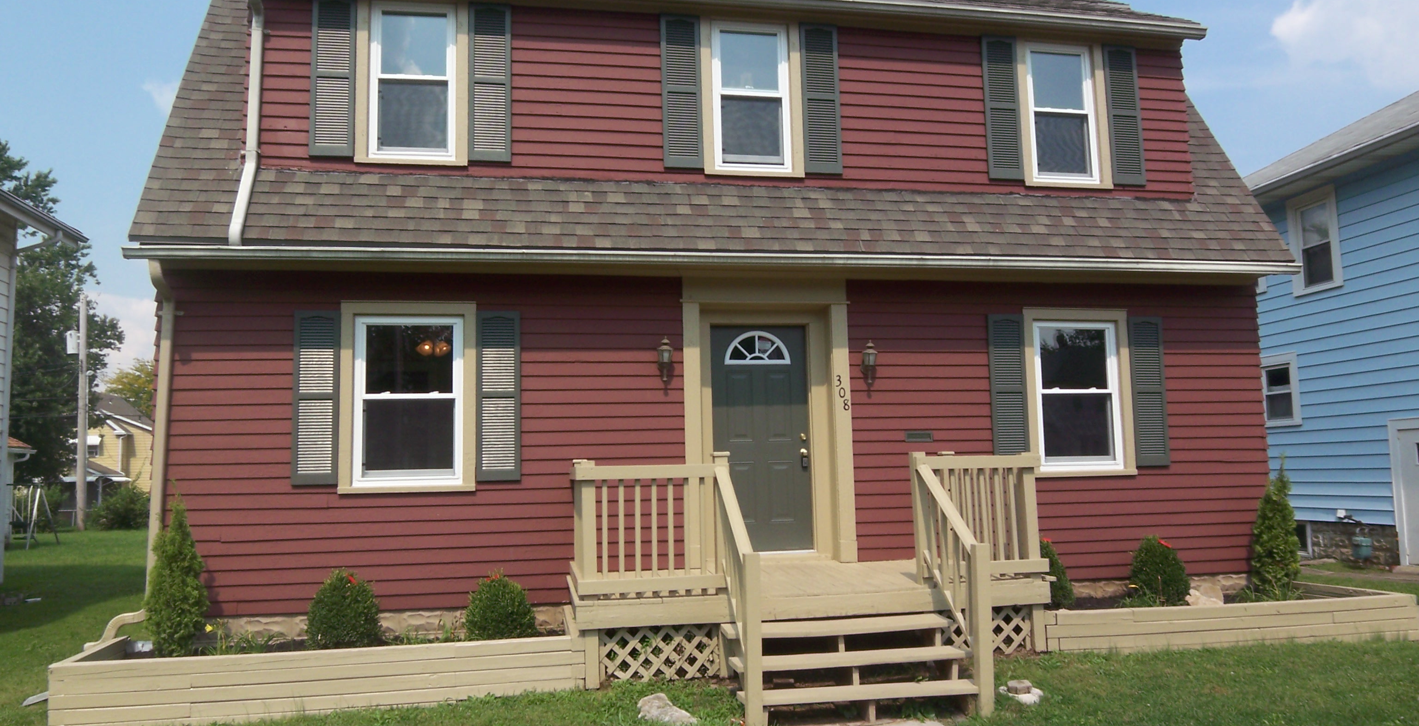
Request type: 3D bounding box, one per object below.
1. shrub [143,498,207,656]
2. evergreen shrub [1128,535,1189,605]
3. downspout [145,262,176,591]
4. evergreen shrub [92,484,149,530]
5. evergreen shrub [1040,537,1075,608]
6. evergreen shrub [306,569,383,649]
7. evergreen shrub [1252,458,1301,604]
[{"bbox_3d":[-3.853,1.537,6.801,0.398,1.185,0.398,0,-5,-10],"label":"shrub"},{"bbox_3d":[3.909,1.793,8.205,0.479,0.596,0.479,0,-5,-10],"label":"evergreen shrub"},{"bbox_3d":[-4.307,0.588,7.373,0.120,2.750,0.260,0,-5,-10],"label":"downspout"},{"bbox_3d":[-18.677,4.586,30.000,1.810,1.481,1.709,0,-5,-10],"label":"evergreen shrub"},{"bbox_3d":[2.871,1.799,8.064,0.483,0.603,0.483,0,-5,-10],"label":"evergreen shrub"},{"bbox_3d":[-2.704,1.829,6.984,0.530,0.586,0.530,0,-5,-10],"label":"evergreen shrub"},{"bbox_3d":[5.081,1.510,8.448,0.392,1.174,0.392,0,-5,-10],"label":"evergreen shrub"}]

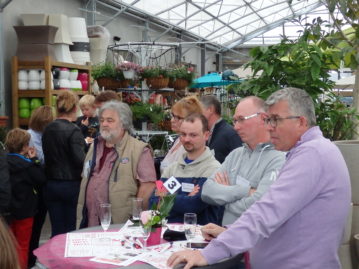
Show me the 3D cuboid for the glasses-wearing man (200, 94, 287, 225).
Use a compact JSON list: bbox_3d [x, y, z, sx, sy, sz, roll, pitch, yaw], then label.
[{"bbox_3d":[0.356,0.655,2.894,0.360,1.700,0.520,-3,5,-44],"label":"glasses-wearing man"}]

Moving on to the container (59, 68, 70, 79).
[{"bbox_3d":[-1.462,-0.775,7.117,0.145,0.125,0.145,0,3,0],"label":"container"}]

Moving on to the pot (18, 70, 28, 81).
[{"bbox_3d":[-1.914,-0.724,6.869,0.122,0.120,0.122,0,3,0],"label":"pot"}]

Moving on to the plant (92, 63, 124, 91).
[{"bbox_3d":[-0.827,-0.670,6.472,0.360,0.310,0.340,0,3,0],"label":"plant"}]

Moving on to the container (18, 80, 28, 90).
[{"bbox_3d":[-1.916,-0.602,6.876,0.122,0.120,0.122,0,3,0],"label":"container"}]

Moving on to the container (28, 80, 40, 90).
[{"bbox_3d":[-1.781,-0.602,6.876,0.130,0.122,0.130,0,3,0],"label":"container"}]

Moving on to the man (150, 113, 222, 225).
[{"bbox_3d":[0.056,0.691,3.197,0.500,1.620,0.360,2,4,30],"label":"man"}]

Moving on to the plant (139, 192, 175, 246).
[{"bbox_3d":[-0.082,0.330,2.173,0.135,0.200,0.125,0,3,0],"label":"plant"}]

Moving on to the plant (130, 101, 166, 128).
[{"bbox_3d":[-0.354,-0.210,6.198,0.380,0.280,0.340,0,3,0],"label":"plant"}]

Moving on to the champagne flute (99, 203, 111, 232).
[{"bbox_3d":[-0.301,0.345,2.244,0.046,0.150,0.046,0,3,0],"label":"champagne flute"}]

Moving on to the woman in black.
[{"bbox_3d":[-1.017,0.465,4.936,0.440,1.700,0.300,2,4,25],"label":"woman in black"}]

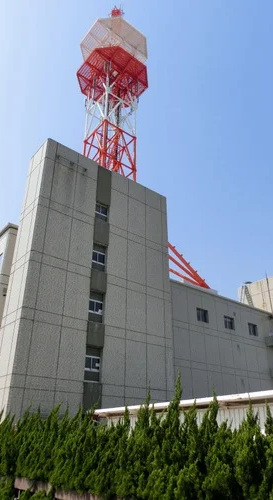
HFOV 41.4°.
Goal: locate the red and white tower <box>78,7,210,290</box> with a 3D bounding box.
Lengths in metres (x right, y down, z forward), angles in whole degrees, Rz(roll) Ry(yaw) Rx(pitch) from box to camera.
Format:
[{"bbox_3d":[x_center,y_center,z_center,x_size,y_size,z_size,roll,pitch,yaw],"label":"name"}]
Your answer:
[{"bbox_3d":[-4.026,-21.611,58.746,17.680,59.904,17.680,21,-33,-34],"label":"red and white tower"}]

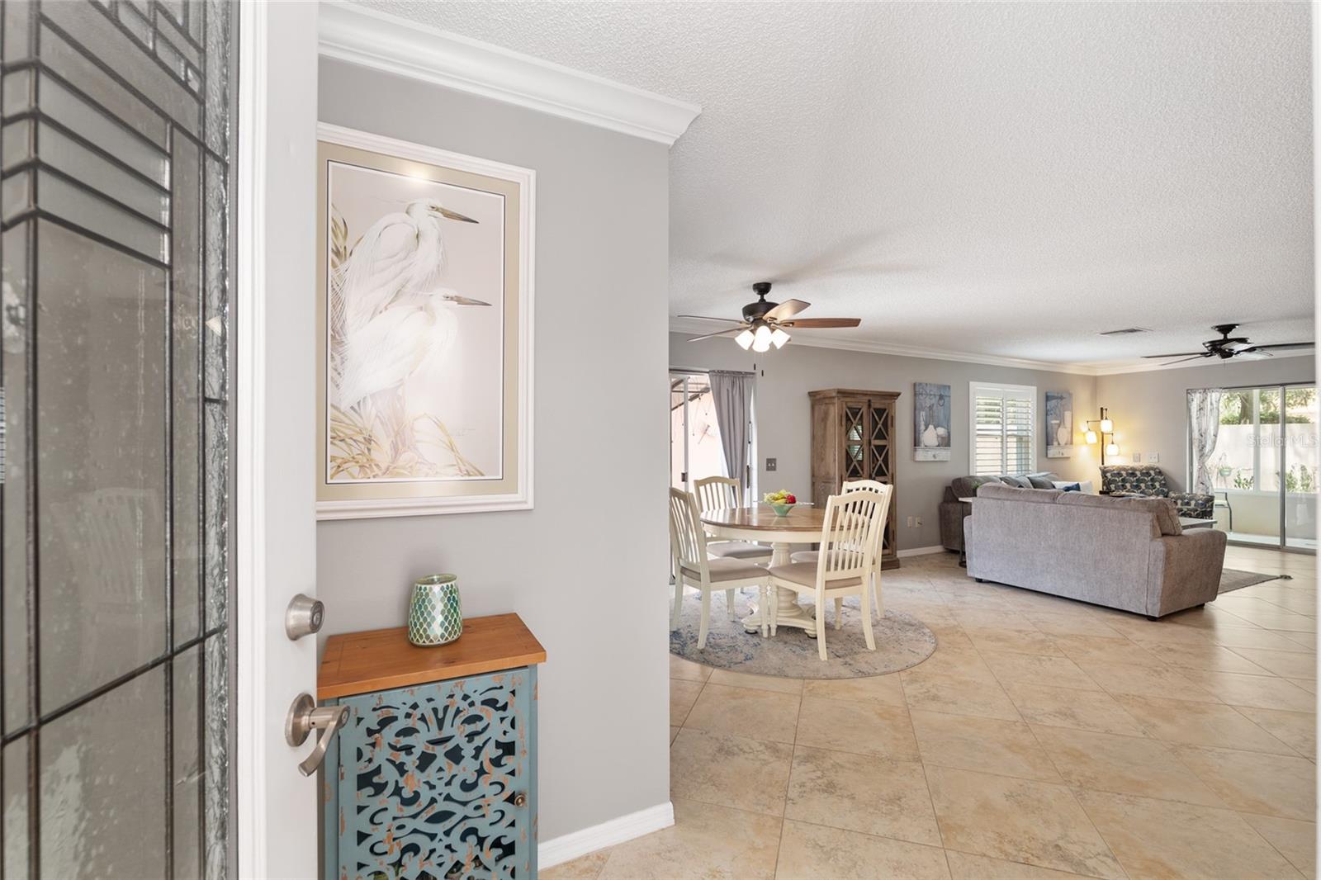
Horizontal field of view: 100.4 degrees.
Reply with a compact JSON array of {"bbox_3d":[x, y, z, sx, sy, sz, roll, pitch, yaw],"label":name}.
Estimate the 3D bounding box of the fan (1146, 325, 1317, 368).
[{"bbox_3d":[5.494,-0.944,5.343,1.330,0.340,1.330,0,-1,17],"label":"fan"}]

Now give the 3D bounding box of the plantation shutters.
[{"bbox_3d":[4.467,-0.054,7.156,1.370,1.340,0.080,0,-1,-26],"label":"plantation shutters"}]

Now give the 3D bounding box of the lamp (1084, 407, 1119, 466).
[{"bbox_3d":[6.231,0.467,7.737,0.380,1.800,0.340,-1,-1,39],"label":"lamp"}]

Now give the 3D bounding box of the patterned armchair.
[{"bbox_3d":[6.163,0.855,6.859,0.770,1.000,0.860,0,-1,5],"label":"patterned armchair"}]

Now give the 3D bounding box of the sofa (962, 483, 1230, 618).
[{"bbox_3d":[3.723,0.868,4.877,0.970,0.940,1.530,0,-1,-26],"label":"sofa"}]

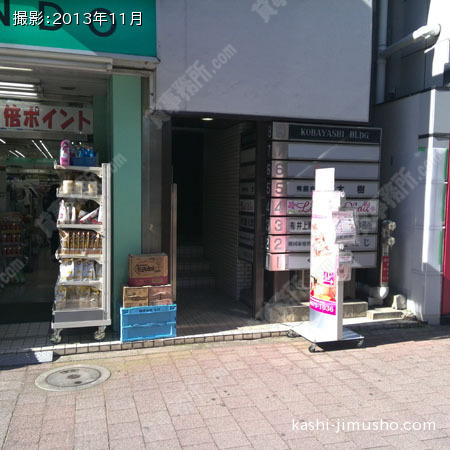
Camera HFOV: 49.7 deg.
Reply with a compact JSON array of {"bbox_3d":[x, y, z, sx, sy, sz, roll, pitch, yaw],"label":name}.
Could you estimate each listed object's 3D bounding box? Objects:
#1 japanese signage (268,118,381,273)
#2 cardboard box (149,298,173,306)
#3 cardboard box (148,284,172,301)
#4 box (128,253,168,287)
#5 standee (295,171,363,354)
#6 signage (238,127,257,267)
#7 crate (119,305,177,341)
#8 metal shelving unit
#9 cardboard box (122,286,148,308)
[{"bbox_3d":[1.129,-0.297,5.485,1.345,1.610,0.150,0,4,-17],"label":"japanese signage"},{"bbox_3d":[-0.661,0.748,4.793,0.225,0.150,0.320,0,4,-17],"label":"cardboard box"},{"bbox_3d":[-0.673,0.687,4.847,0.229,0.220,0.320,-1,4,-19],"label":"cardboard box"},{"bbox_3d":[-0.766,0.439,4.807,0.369,0.279,0.230,-1,4,-19],"label":"box"},{"bbox_3d":[1.033,0.316,4.773,0.540,1.720,0.470,-1,4,-19],"label":"standee"},{"bbox_3d":[0.276,-0.329,5.756,0.045,1.530,0.530,-1,4,-20],"label":"signage"},{"bbox_3d":[-0.777,0.929,4.819,0.522,0.331,0.361,-1,4,-19],"label":"crate"},{"bbox_3d":[-1.417,0.248,4.791,0.530,1.680,0.730,0,4,-17],"label":"metal shelving unit"},{"bbox_3d":[-0.897,0.690,4.771,0.231,0.220,0.320,-1,4,-19],"label":"cardboard box"}]

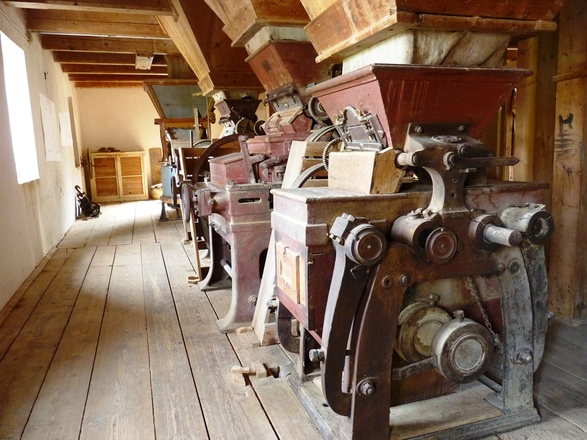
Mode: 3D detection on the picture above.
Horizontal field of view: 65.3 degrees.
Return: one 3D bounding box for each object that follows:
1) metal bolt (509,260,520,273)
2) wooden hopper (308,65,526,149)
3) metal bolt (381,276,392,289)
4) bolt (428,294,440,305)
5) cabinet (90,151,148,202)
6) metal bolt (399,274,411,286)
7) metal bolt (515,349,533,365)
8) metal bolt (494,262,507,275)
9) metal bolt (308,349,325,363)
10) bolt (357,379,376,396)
[{"bbox_3d":[0.914,0.192,1.893,0.041,0.042,0.026,-4,9,-18],"label":"metal bolt"},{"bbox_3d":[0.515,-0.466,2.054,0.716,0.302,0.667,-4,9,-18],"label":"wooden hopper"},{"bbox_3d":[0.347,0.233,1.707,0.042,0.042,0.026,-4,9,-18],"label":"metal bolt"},{"bbox_3d":[0.595,0.335,1.931,0.044,0.038,0.036,-4,9,-18],"label":"bolt"},{"bbox_3d":[-4.619,-1.161,12.211,1.353,1.279,0.450,-4,9,-18],"label":"cabinet"},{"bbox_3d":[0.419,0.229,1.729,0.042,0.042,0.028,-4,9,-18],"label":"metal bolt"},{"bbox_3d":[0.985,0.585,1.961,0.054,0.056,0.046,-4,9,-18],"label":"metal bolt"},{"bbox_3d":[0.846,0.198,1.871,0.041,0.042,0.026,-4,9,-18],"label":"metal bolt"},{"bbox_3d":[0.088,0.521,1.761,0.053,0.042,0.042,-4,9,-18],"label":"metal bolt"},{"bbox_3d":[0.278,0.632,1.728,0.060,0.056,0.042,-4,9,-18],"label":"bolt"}]

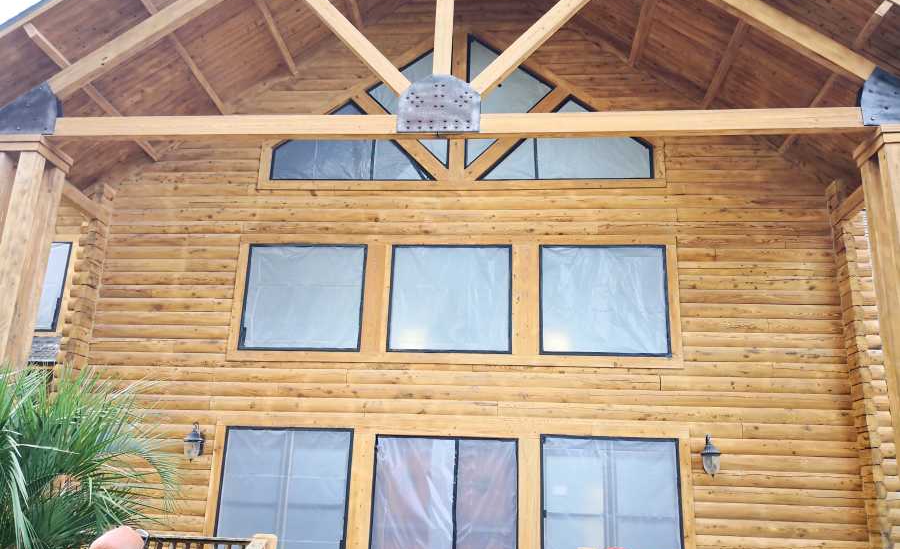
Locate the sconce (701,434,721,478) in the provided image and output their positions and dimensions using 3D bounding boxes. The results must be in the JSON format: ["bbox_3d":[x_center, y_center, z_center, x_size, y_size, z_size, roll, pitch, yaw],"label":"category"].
[{"bbox_3d":[3.173,2.214,8.528,0.240,0.530,0.300,0,-16,6],"label":"sconce"}]

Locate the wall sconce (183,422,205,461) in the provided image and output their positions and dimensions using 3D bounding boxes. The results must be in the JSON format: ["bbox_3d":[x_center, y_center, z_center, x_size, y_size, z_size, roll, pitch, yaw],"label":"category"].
[{"bbox_3d":[-3.334,2.193,9.165,0.240,0.520,0.300,0,-16,6],"label":"wall sconce"}]

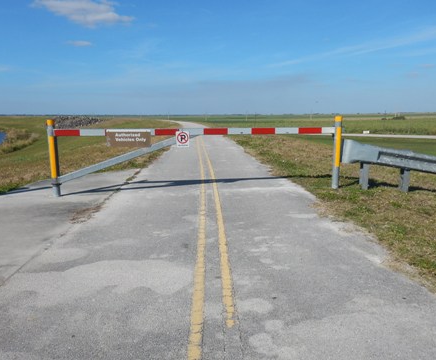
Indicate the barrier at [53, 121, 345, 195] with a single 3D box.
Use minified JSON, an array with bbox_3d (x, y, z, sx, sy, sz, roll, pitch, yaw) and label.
[{"bbox_3d":[-0.342,-0.442,6.292,5.502,1.430,0.220,-1,11,-4],"label":"barrier"}]

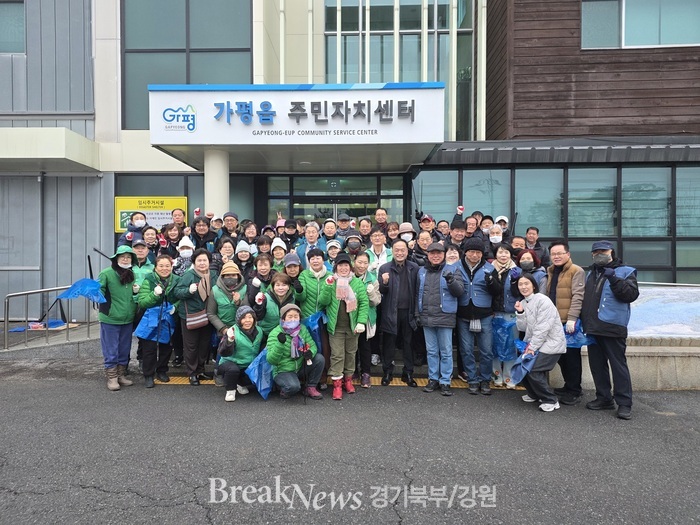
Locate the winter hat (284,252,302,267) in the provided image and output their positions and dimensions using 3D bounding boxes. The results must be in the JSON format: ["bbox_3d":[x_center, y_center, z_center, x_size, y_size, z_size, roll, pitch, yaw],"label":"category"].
[{"bbox_3d":[-0.680,-0.030,5.550,0.195,0.150,0.250,0,1,-6],"label":"winter hat"}]

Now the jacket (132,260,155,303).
[{"bbox_3d":[-2.630,0.270,5.850,0.500,0.640,0.300,0,1,-14],"label":"jacket"}]

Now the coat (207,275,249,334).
[{"bbox_3d":[-1.396,0.479,5.300,0.480,0.680,0.400,0,1,-10],"label":"coat"}]

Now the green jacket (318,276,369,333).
[{"bbox_3d":[-0.070,0.452,5.000,0.540,0.650,0.400,0,1,5],"label":"green jacket"}]

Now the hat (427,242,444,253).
[{"bbox_3d":[0.976,-0.166,5.250,0.200,0.130,0.260,0,1,3],"label":"hat"}]

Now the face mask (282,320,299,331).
[{"bbox_3d":[-0.620,0.675,5.000,0.165,0.110,0.110,0,1,-6],"label":"face mask"}]

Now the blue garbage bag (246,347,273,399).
[{"bbox_3d":[-0.970,1.210,5.080,0.340,0.560,0.200,0,1,0],"label":"blue garbage bag"}]

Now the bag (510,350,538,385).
[{"bbox_3d":[1.768,1.046,4.700,0.270,0.360,0.180,0,1,30],"label":"bag"}]

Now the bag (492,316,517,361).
[{"bbox_3d":[1.781,0.880,5.350,0.290,0.500,0.150,0,1,11],"label":"bag"}]

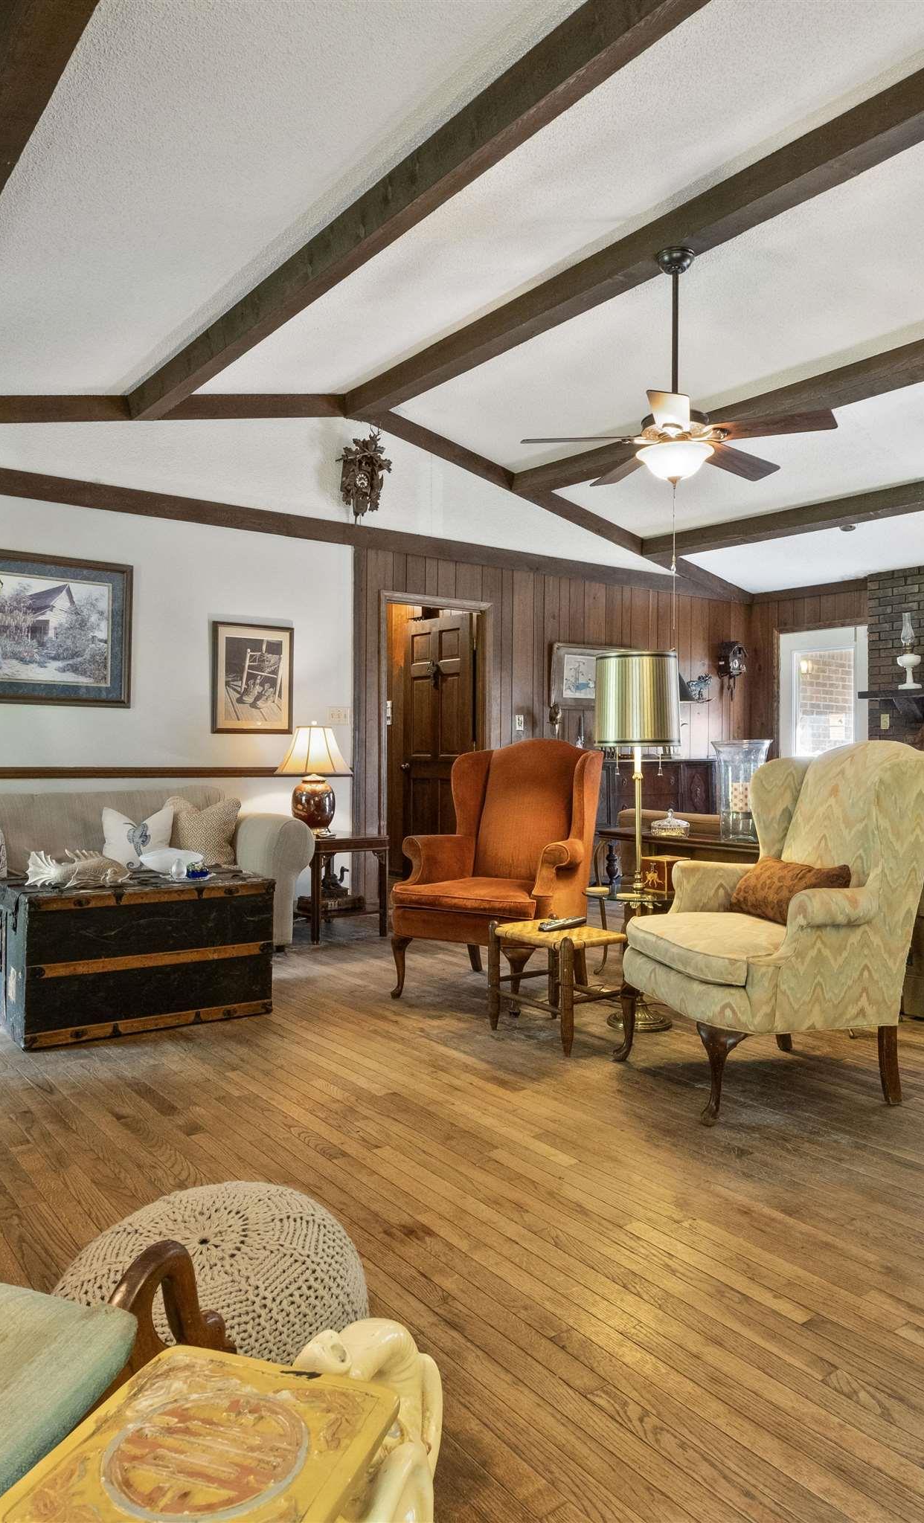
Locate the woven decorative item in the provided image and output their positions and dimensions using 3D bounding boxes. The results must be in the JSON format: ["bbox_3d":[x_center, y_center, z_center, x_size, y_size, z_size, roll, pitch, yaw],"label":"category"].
[{"bbox_3d":[-0.385,0.857,1.485,0.480,0.320,0.480,0,0,-38],"label":"woven decorative item"}]

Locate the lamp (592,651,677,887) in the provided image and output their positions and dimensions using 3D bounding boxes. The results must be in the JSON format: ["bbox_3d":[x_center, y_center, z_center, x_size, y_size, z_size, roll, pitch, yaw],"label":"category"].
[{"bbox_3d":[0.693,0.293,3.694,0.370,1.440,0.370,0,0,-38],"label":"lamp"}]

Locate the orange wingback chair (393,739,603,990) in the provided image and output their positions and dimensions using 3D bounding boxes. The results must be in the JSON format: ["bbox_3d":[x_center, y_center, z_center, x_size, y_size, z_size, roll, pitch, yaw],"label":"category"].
[{"bbox_3d":[0.181,0.449,4.204,0.770,1.115,0.820,1,0,31],"label":"orange wingback chair"}]

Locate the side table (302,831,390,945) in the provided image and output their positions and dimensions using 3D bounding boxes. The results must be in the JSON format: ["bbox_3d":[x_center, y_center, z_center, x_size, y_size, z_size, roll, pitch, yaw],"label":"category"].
[{"bbox_3d":[-0.785,0.711,5.527,0.470,0.565,0.600,0,0,-38],"label":"side table"}]

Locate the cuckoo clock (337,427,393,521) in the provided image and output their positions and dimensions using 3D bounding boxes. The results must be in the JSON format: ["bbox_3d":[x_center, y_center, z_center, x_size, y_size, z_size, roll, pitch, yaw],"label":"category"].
[{"bbox_3d":[-0.619,-1.802,6.005,0.310,0.540,0.190,0,0,-36],"label":"cuckoo clock"}]

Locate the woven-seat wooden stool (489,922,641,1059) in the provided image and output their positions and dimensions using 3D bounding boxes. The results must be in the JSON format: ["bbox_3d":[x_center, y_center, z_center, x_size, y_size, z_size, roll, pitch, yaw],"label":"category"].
[{"bbox_3d":[0.362,0.801,3.498,0.345,0.400,0.430,0,0,-38],"label":"woven-seat wooden stool"}]

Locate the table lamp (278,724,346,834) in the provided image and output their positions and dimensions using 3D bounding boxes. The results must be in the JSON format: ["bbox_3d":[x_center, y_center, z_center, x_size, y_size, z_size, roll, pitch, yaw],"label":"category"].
[{"bbox_3d":[-0.868,0.096,5.520,0.385,0.635,0.385,0,0,0],"label":"table lamp"}]

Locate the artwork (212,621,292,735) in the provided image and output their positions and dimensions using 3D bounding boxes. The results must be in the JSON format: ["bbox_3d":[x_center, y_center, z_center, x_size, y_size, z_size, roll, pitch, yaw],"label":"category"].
[{"bbox_3d":[-1.238,-0.492,5.658,0.520,0.650,0.030,0,0,-36],"label":"artwork"}]

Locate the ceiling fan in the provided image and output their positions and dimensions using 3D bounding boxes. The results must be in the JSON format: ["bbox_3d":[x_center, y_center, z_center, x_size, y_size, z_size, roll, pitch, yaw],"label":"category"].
[{"bbox_3d":[0.911,-1.671,4.065,1.300,1.010,1.300,0,0,-38],"label":"ceiling fan"}]

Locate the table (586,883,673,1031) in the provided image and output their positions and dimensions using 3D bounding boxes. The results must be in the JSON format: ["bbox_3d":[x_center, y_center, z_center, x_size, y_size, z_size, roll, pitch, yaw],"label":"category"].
[{"bbox_3d":[0.681,0.752,3.648,0.410,0.500,0.410,0,0,0],"label":"table"}]

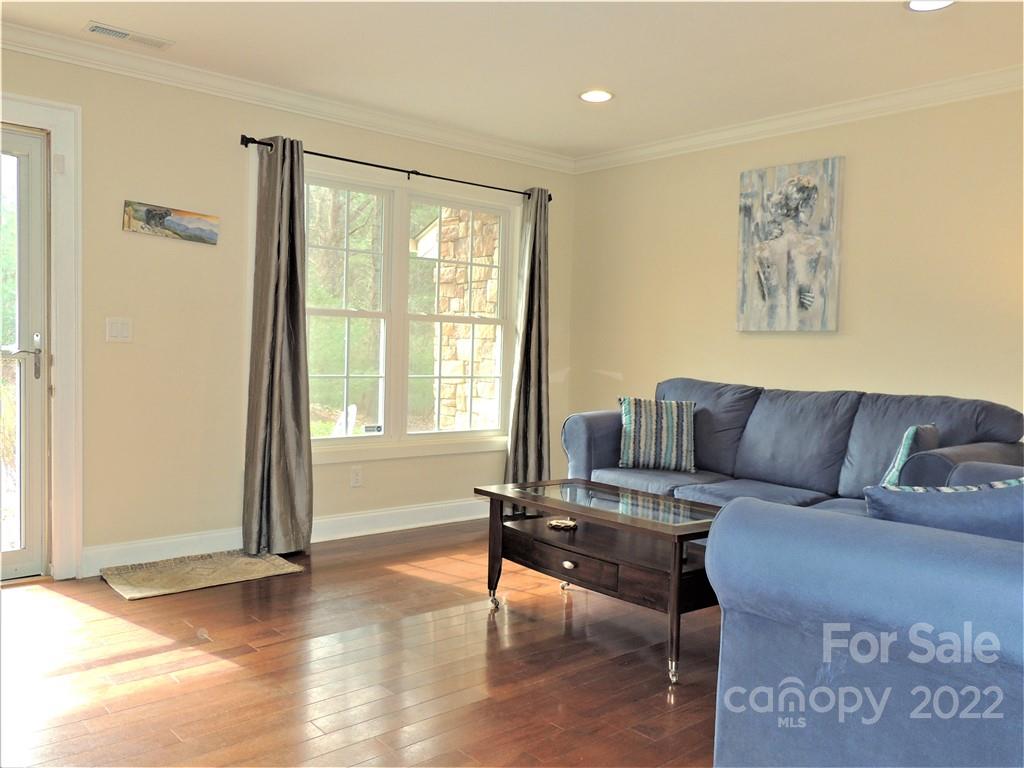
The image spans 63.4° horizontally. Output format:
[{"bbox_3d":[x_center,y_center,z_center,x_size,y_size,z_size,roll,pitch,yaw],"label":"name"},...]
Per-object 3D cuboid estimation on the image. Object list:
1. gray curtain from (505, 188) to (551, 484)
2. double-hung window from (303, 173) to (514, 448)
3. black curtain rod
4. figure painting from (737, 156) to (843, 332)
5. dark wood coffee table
[{"bbox_3d":[0.117,-0.212,5.458,0.360,2.145,0.130,-1,3,-41],"label":"gray curtain"},{"bbox_3d":[-0.669,-0.382,4.907,1.728,1.494,0.100,-1,3,-41],"label":"double-hung window"},{"bbox_3d":[-0.554,-1.224,4.855,2.130,0.060,0.100,-1,3,-41],"label":"black curtain rod"},{"bbox_3d":[1.528,-0.745,4.572,0.035,0.912,0.611,-1,3,-41],"label":"figure painting"},{"bbox_3d":[0.395,0.711,3.250,0.552,0.502,1.087,-1,3,-39],"label":"dark wood coffee table"}]

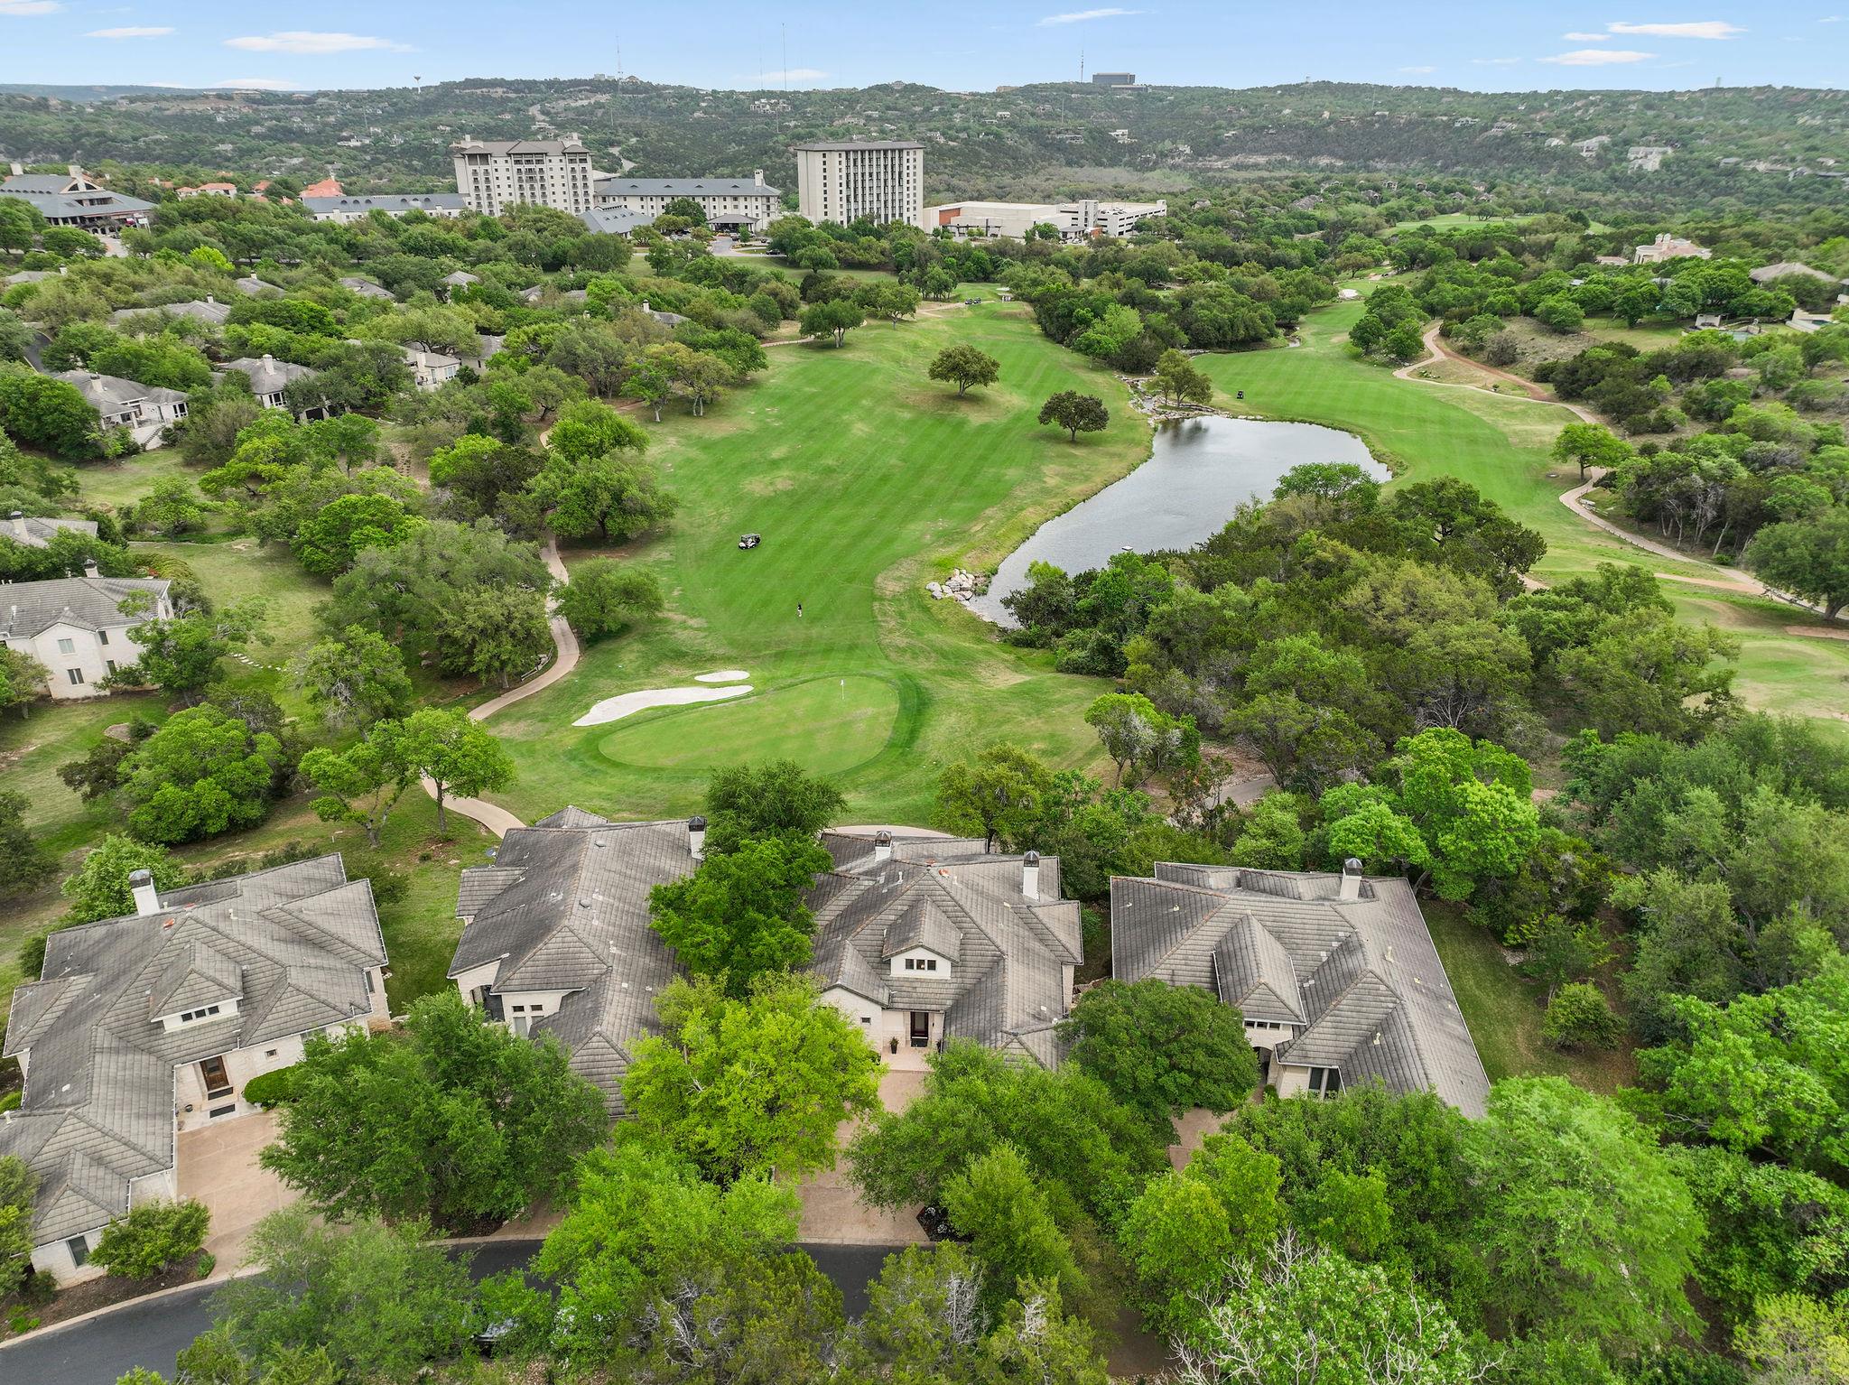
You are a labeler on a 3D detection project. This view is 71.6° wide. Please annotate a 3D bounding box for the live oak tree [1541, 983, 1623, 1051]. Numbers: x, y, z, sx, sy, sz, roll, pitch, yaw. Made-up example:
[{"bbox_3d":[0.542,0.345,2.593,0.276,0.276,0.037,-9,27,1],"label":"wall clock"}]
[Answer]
[{"bbox_3d":[38.360,19.170,75.040,4.400,3.500,4.300,0,24,0],"label":"live oak tree"}]

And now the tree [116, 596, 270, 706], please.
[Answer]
[{"bbox_3d":[-66.500,-3.247,117.383,12.000,9.800,11.500,0,25,0],"label":"tree"}]

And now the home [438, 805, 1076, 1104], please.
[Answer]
[{"bbox_3d":[-10.010,14.590,78.290,39.500,8.500,29.000,0,24,0],"label":"home"}]

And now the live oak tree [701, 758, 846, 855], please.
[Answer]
[{"bbox_3d":[-10.900,9.785,92.997,10.400,9.500,10.000,0,25,0],"label":"live oak tree"}]

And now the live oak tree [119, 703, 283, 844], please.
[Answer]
[{"bbox_3d":[-54.800,6.536,97.667,10.800,10.500,11.000,0,25,0],"label":"live oak tree"}]

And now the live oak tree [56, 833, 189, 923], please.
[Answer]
[{"bbox_3d":[-55.000,13.302,88.341,7.500,6.600,7.300,0,25,0],"label":"live oak tree"}]

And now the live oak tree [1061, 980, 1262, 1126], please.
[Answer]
[{"bbox_3d":[12.750,19.770,69.800,11.200,6.400,11.000,0,24,0],"label":"live oak tree"}]

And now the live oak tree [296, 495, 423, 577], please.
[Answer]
[{"bbox_3d":[-65.870,-17.870,149.730,14.000,9.700,13.000,0,24,0],"label":"live oak tree"}]

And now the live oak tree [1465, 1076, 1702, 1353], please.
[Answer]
[{"bbox_3d":[28.630,23.090,55.990,9.400,12.000,9.600,0,24,0],"label":"live oak tree"}]

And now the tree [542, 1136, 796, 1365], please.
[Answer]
[{"bbox_3d":[-10.880,24.850,55.710,11.200,8.500,10.400,0,24,0],"label":"tree"}]

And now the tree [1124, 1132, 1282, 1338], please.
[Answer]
[{"bbox_3d":[12.220,24.130,57.070,7.100,9.000,7.000,0,24,0],"label":"tree"}]

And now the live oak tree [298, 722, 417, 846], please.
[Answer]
[{"bbox_3d":[-42.600,7.753,96.576,8.200,9.800,8.000,0,25,0],"label":"live oak tree"}]

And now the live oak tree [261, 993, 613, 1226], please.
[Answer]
[{"bbox_3d":[-24.400,21.705,64.688,16.300,11.500,13.500,0,25,0],"label":"live oak tree"}]

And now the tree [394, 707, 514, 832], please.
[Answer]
[{"bbox_3d":[-35.850,6.520,96.460,8.600,9.800,8.400,0,24,0],"label":"tree"}]

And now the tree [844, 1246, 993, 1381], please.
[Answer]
[{"bbox_3d":[-0.400,26.840,54.280,6.400,6.200,6.200,0,24,0],"label":"tree"}]

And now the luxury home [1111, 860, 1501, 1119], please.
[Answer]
[{"bbox_3d":[22.000,17.312,78.188,20.700,8.000,28.000,3,25,6],"label":"luxury home"}]

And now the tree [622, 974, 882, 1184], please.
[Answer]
[{"bbox_3d":[-8.900,20.963,66.659,13.200,11.200,12.300,0,25,0],"label":"tree"}]

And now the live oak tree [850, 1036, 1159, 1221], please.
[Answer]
[{"bbox_3d":[4.100,22.746,65.057,15.700,9.300,11.500,0,25,0],"label":"live oak tree"}]

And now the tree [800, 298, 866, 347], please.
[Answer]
[{"bbox_3d":[-20.300,-81.080,283.013,14.700,10.800,13.500,0,25,0],"label":"tree"}]

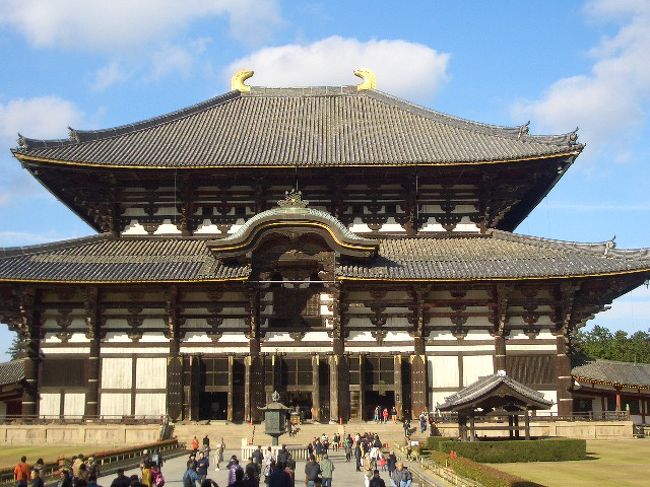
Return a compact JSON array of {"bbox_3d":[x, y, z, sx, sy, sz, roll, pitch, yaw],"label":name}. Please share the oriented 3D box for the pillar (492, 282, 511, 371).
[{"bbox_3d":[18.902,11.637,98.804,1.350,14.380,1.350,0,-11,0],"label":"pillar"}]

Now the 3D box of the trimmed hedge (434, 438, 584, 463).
[{"bbox_3d":[12.024,13.422,59.492,9.330,1.300,1.600,0,-10,1],"label":"trimmed hedge"}]

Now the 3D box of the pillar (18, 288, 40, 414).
[{"bbox_3d":[-31.696,12.025,99.514,1.450,14.200,1.450,0,-10,1],"label":"pillar"}]

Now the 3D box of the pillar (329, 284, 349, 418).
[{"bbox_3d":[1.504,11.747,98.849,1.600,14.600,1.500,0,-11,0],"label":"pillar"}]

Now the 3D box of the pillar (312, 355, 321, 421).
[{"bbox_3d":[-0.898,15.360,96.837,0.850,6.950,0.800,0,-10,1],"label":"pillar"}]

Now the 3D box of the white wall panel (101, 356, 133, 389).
[{"bbox_3d":[-22.373,14.025,99.077,3.239,3.257,0.150,0,-11,1],"label":"white wall panel"}]

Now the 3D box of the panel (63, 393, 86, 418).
[{"bbox_3d":[-26.634,17.291,97.895,2.397,2.726,0.200,0,-11,0],"label":"panel"}]

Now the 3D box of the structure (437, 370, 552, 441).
[{"bbox_3d":[11.351,12.012,64.739,7.690,5.760,7.600,0,-10,1],"label":"structure"}]

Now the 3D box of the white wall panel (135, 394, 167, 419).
[{"bbox_3d":[-18.583,17.412,98.344,3.400,2.750,0.200,0,-10,1],"label":"white wall panel"}]

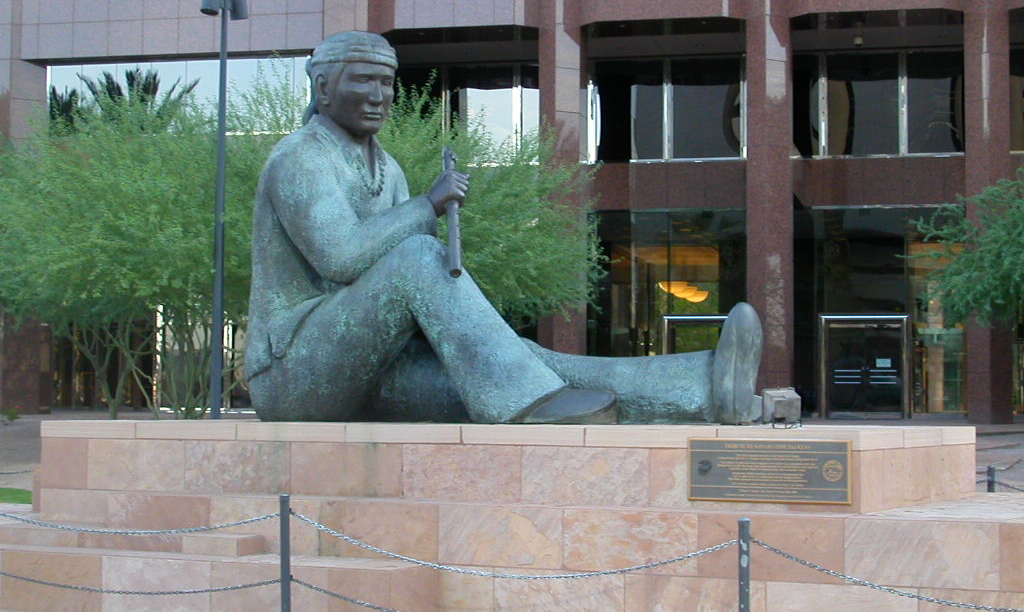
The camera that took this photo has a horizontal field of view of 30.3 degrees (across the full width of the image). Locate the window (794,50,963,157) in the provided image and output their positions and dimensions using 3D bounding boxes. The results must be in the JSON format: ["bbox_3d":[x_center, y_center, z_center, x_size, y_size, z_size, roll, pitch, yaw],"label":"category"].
[{"bbox_3d":[8.783,-4.840,45.246,3.991,2.551,0.150,0,-3,13],"label":"window"}]

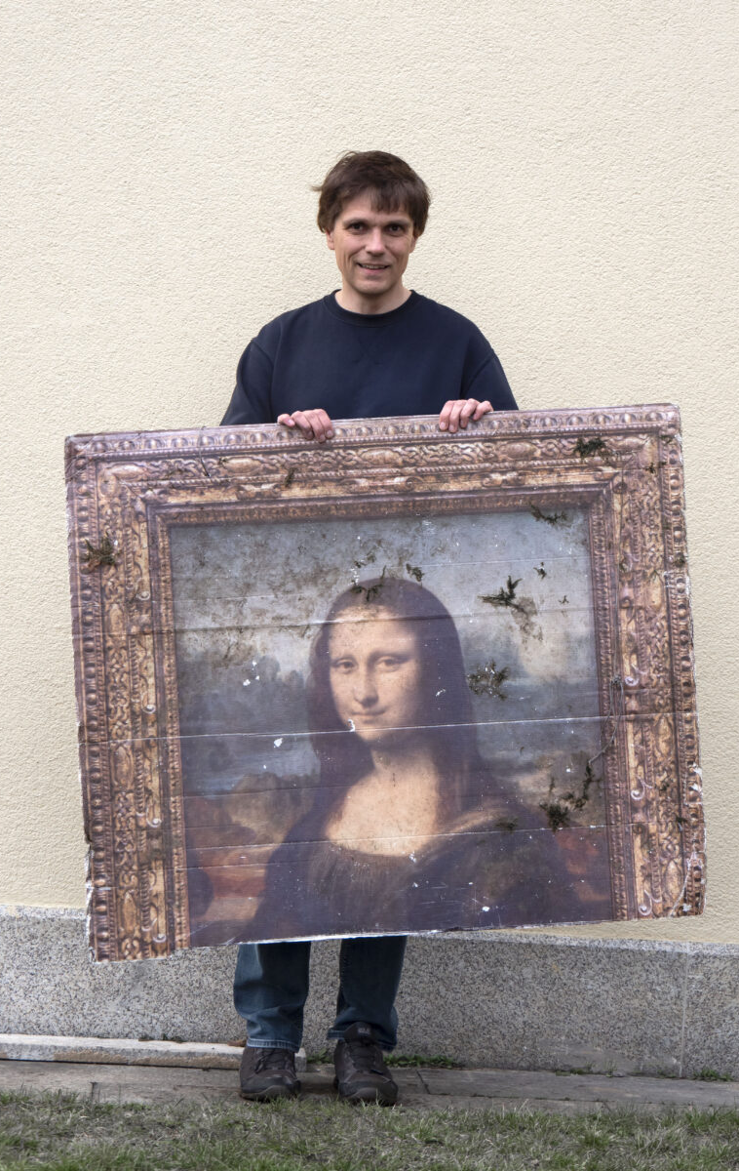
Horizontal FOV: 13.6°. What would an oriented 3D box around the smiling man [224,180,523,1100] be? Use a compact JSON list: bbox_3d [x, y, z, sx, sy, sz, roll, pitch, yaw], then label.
[{"bbox_3d":[-0.013,0.069,5.700,0.560,1.735,0.420,3,-1,-2],"label":"smiling man"}]

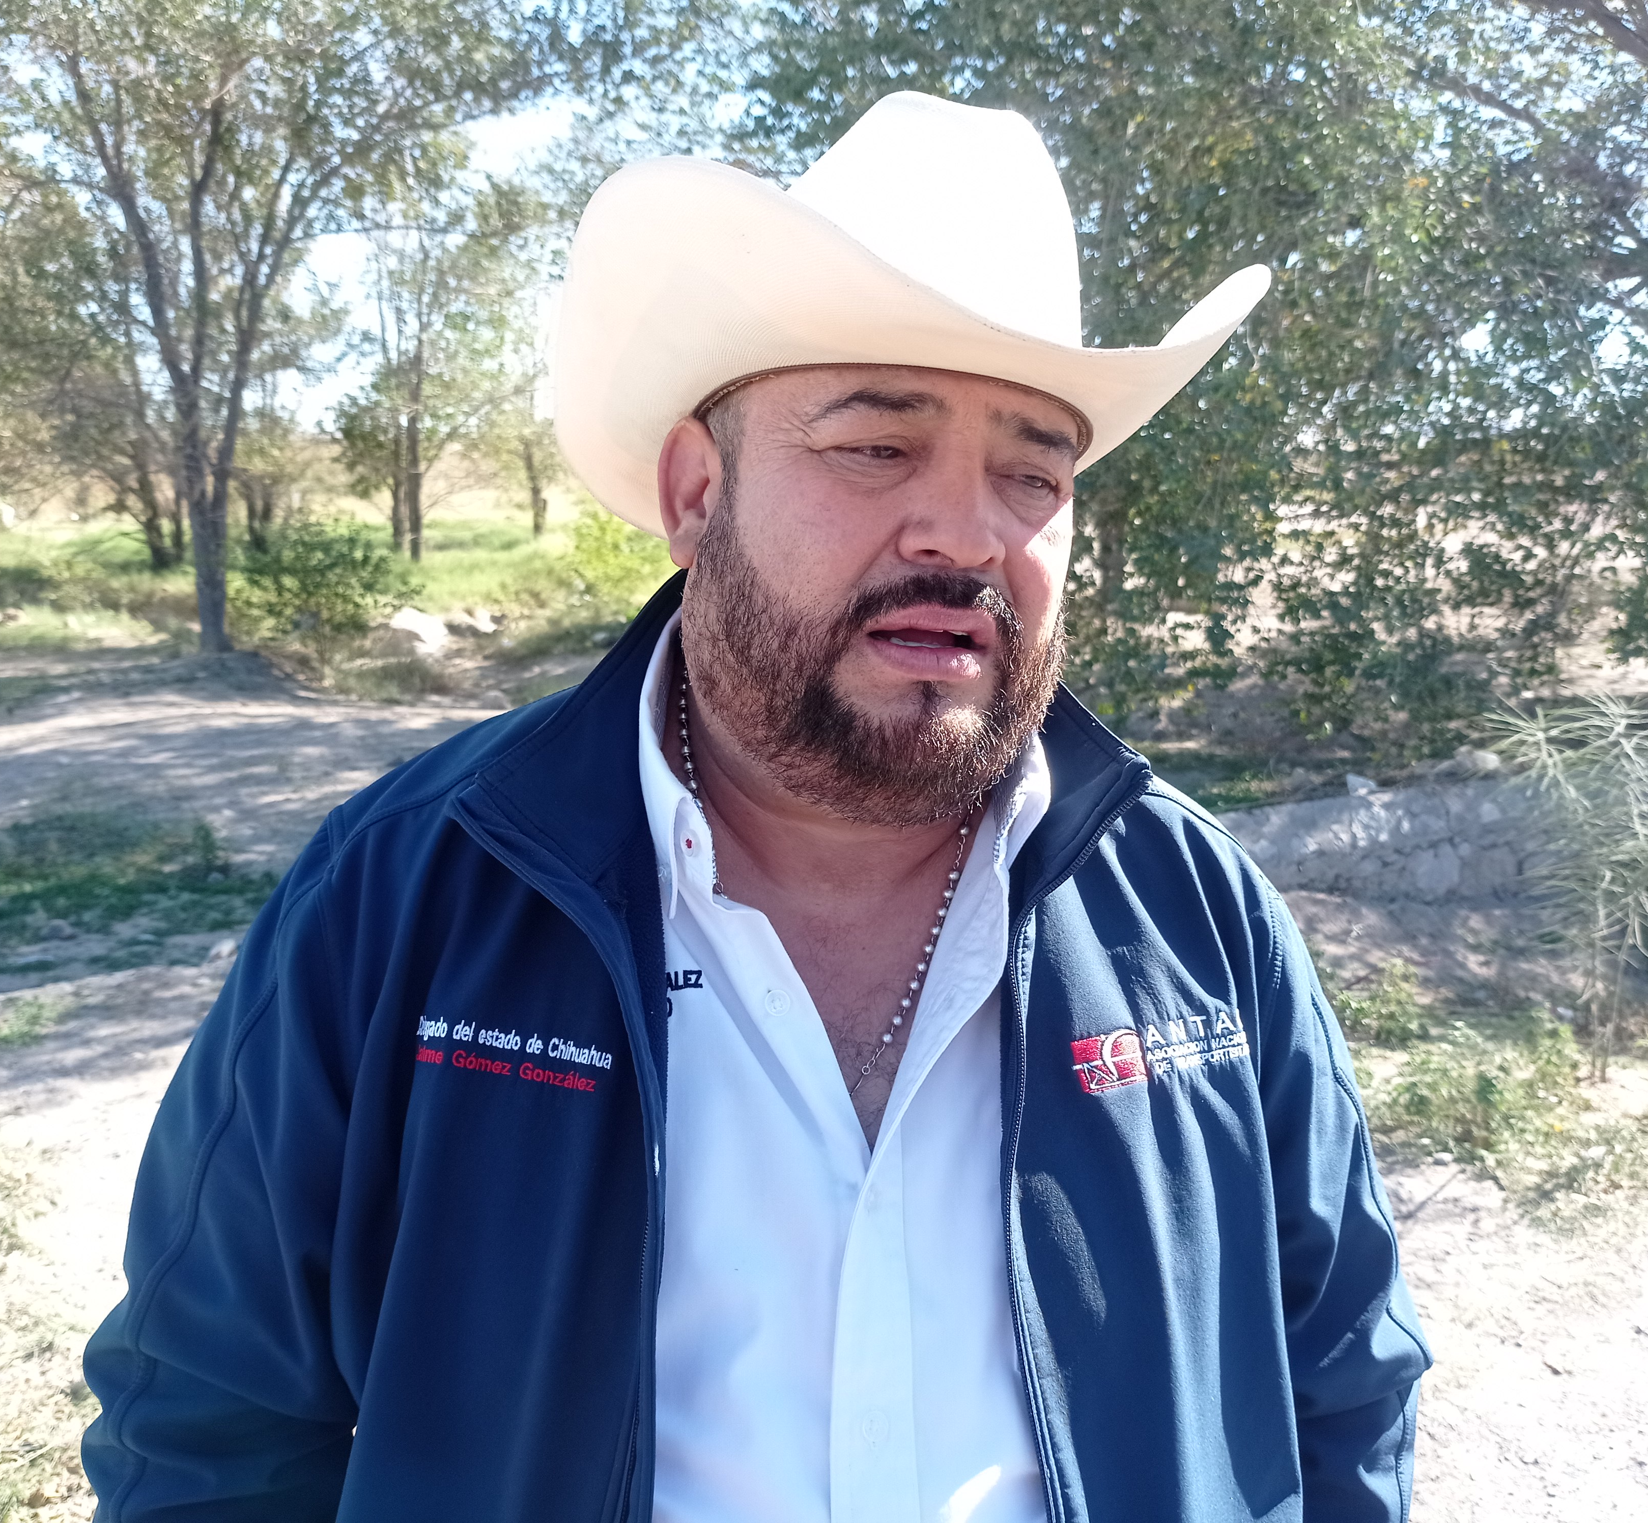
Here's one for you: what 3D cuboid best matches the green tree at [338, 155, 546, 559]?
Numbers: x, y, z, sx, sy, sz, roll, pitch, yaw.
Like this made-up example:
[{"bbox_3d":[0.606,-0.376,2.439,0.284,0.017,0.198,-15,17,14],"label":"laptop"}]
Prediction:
[{"bbox_3d":[-5.316,-5.554,22.863,2.940,5.460,2.790,0,11,0],"label":"green tree"}]

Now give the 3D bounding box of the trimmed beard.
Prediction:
[{"bbox_3d":[0.025,-0.037,0.695,0.160,0.135,0.115,9,-2,-21],"label":"trimmed beard"}]

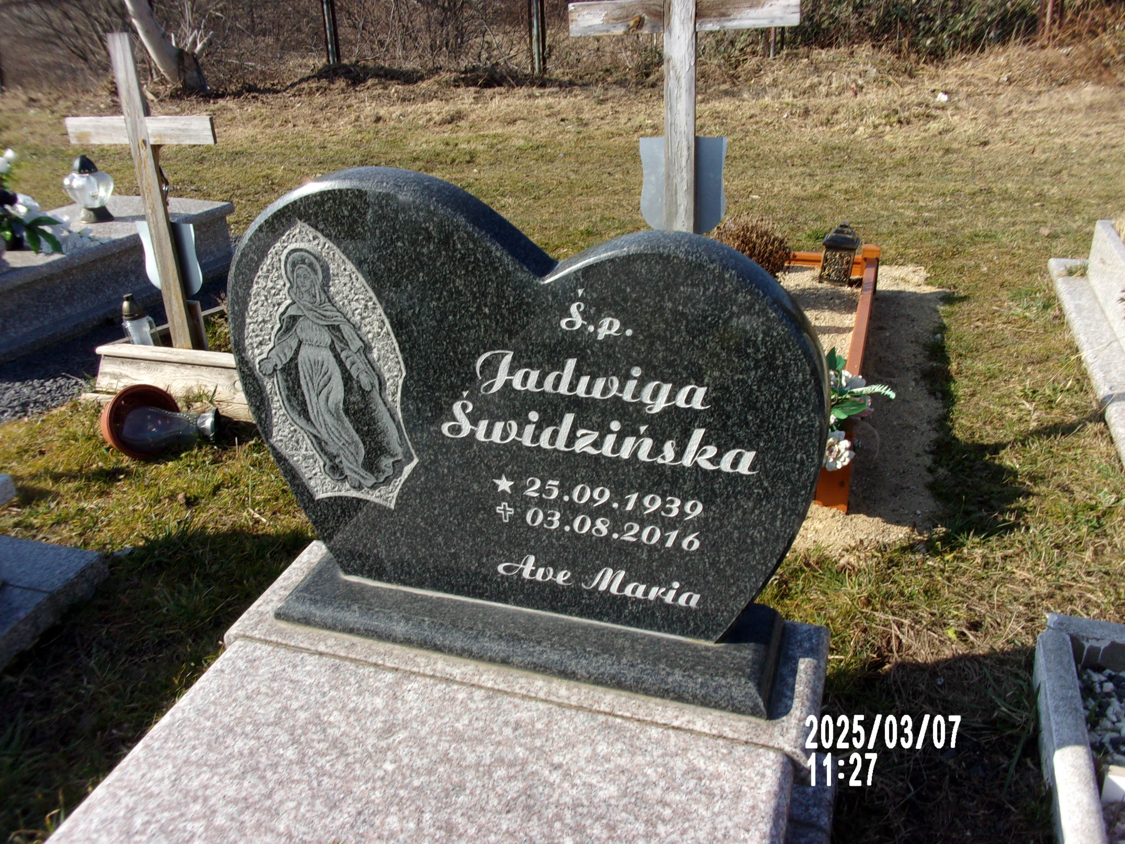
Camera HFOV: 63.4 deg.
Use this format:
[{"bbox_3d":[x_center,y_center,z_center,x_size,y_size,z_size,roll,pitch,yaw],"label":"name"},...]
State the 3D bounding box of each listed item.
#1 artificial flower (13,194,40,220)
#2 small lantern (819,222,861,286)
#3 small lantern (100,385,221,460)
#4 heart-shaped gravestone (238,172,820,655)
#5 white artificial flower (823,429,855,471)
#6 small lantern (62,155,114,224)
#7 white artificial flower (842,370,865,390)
[{"bbox_3d":[-2.170,-0.873,3.680,0.110,0.100,0.090,-16,29,-27],"label":"artificial flower"},{"bbox_3d":[1.146,-0.694,3.750,0.150,0.245,0.150,7,27,17],"label":"small lantern"},{"bbox_3d":[-1.143,0.001,2.587,0.310,0.195,0.195,-6,26,-8],"label":"small lantern"},{"bbox_3d":[-0.079,0.007,1.560,1.000,0.830,0.260,7,27,17],"label":"heart-shaped gravestone"},{"bbox_3d":[0.643,0.067,2.130,0.090,0.095,0.060,7,27,17],"label":"white artificial flower"},{"bbox_3d":[-2.082,-1.024,4.000,0.210,0.275,0.180,-14,29,-24],"label":"small lantern"},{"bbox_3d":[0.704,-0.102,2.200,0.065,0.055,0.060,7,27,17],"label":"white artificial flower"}]

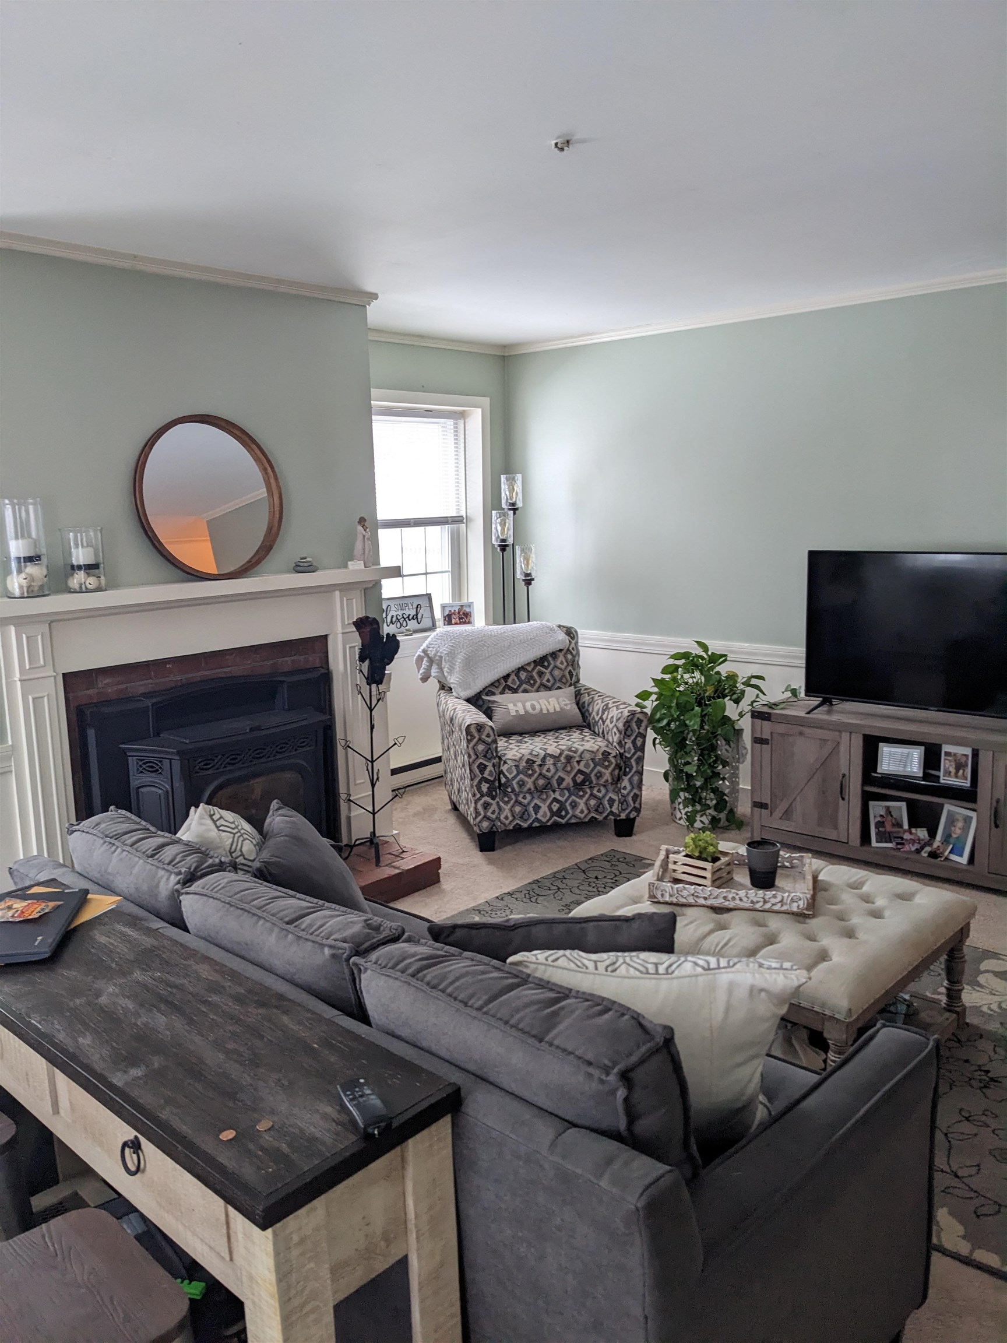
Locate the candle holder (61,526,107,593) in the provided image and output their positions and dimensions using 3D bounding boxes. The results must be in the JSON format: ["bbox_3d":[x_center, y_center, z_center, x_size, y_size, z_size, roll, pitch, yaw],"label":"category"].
[{"bbox_3d":[-1.413,-0.375,3.526,0.122,0.220,0.122,7,13,41],"label":"candle holder"}]

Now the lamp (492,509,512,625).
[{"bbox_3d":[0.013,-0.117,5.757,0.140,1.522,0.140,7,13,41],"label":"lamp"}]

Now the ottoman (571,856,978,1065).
[{"bbox_3d":[0.778,0.855,3.028,0.840,0.455,0.850,7,13,41],"label":"ottoman"}]

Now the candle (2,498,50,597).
[{"bbox_3d":[-1.536,-0.398,3.385,0.120,0.317,0.120,7,13,41],"label":"candle"}]

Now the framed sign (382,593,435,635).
[{"bbox_3d":[-0.565,-0.309,5.763,0.450,0.205,0.025,-9,2,-39],"label":"framed sign"}]

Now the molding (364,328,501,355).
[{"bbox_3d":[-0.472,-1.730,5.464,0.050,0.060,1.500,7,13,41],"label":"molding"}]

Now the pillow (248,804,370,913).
[{"bbox_3d":[-0.409,0.556,2.409,0.180,0.450,0.460,-35,12,-1],"label":"pillow"}]

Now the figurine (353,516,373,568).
[{"bbox_3d":[-0.594,-0.543,4.424,0.075,0.217,0.060,-7,11,-30],"label":"figurine"}]

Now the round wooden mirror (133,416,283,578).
[{"bbox_3d":[-1.080,-0.644,3.891,0.050,0.605,0.605,2,9,42],"label":"round wooden mirror"}]

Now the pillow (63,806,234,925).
[{"bbox_3d":[-0.707,0.558,2.256,0.510,0.460,0.180,7,25,43],"label":"pillow"}]

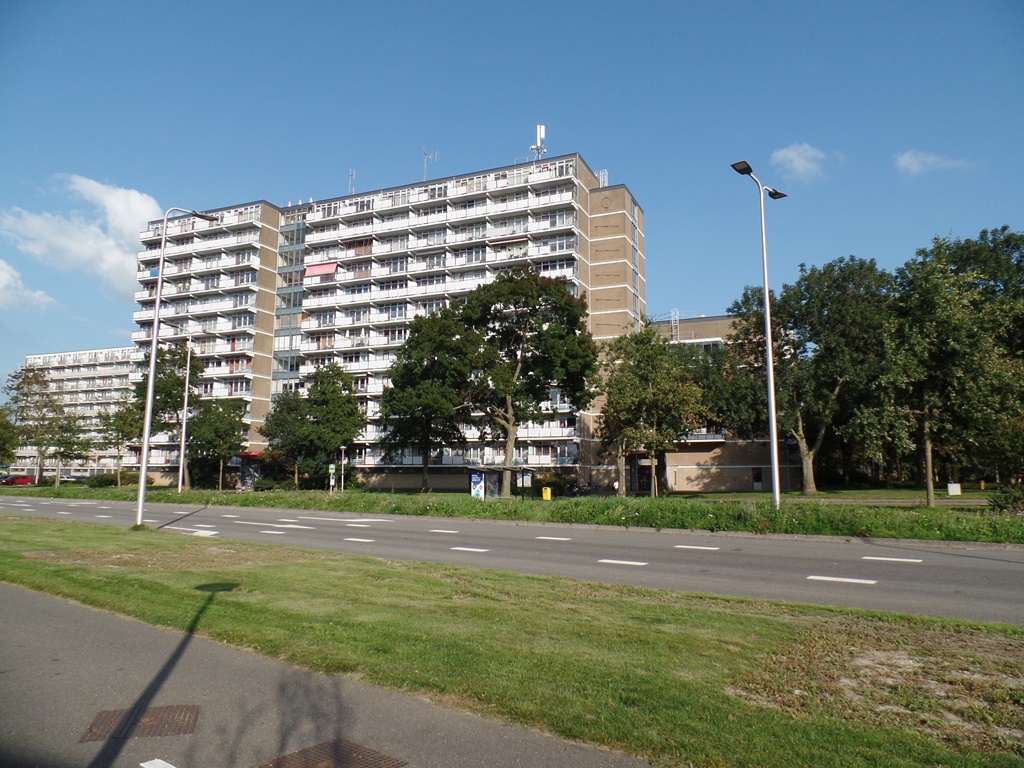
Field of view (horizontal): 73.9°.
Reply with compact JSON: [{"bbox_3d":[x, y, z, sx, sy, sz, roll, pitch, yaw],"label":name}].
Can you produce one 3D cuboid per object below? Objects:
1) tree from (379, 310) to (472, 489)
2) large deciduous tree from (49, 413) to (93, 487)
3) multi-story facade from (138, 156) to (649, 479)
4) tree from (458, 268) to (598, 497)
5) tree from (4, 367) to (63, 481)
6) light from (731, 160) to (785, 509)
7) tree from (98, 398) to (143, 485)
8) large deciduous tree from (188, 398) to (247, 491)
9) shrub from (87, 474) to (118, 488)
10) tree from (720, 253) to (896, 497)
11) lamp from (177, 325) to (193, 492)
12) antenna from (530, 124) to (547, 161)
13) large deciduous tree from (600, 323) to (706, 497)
[{"bbox_3d":[-7.442,1.375,59.940,8.120,16.090,7.710,1,-8,-7],"label":"tree"},{"bbox_3d":[-54.289,8.129,83.654,4.500,9.240,4.270,6,-10,-32],"label":"large deciduous tree"},{"bbox_3d":[-17.865,-5.363,87.288,66.600,36.500,17.700,-3,-8,23],"label":"multi-story facade"},{"bbox_3d":[1.251,-0.317,51.552,10.450,17.460,9.620,0,-8,1],"label":"tree"},{"bbox_3d":[-60.352,5.203,86.052,6.900,15.000,6.900,4,-8,-25],"label":"tree"},{"bbox_3d":[7.655,-0.985,20.229,0.450,10.500,3.100,-6,-9,39],"label":"light"},{"bbox_3d":[-43.398,6.610,75.207,4.360,10.030,4.140,5,-9,-30],"label":"tree"},{"bbox_3d":[-26.959,5.584,62.519,5.000,8.500,5.000,4,-8,-25],"label":"large deciduous tree"},{"bbox_3d":[-45.138,10.635,75.014,3.200,1.600,2.200,-3,-8,23],"label":"shrub"},{"bbox_3d":[25.363,-0.917,58.422,13.210,20.690,11.890,-3,-9,23],"label":"tree"},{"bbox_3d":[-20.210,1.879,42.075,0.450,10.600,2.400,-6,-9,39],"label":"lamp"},{"bbox_3d":[3.088,-27.277,77.820,1.700,5.080,1.500,-3,-8,23],"label":"antenna"},{"bbox_3d":[8.387,1.569,40.325,6.080,10.660,5.780,-1,-8,12],"label":"large deciduous tree"}]

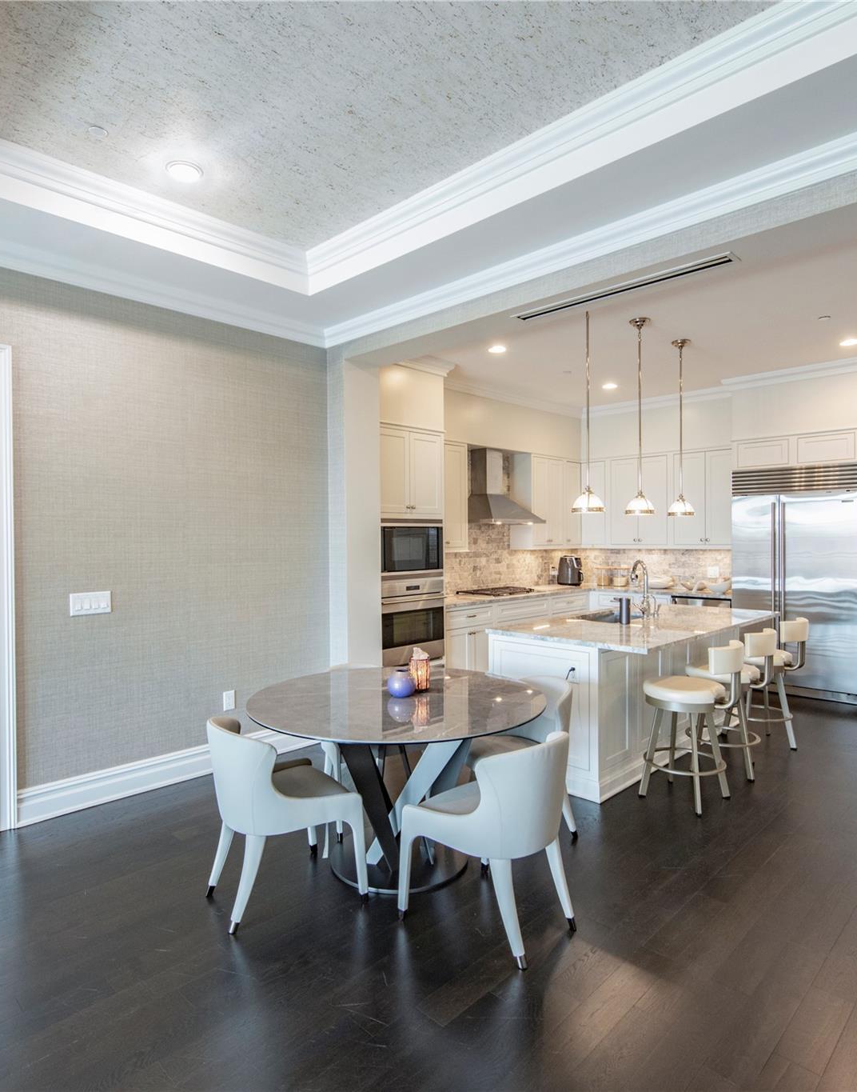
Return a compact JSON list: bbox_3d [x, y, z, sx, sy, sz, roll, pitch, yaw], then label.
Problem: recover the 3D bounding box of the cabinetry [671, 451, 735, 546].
[{"bbox_3d":[3.098,-0.518,6.995,0.750,1.030,0.330,1,1,44],"label":"cabinetry"}]

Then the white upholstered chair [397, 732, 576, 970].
[{"bbox_3d":[0.257,1.088,2.494,0.560,0.760,0.575,-1,1,-44],"label":"white upholstered chair"}]

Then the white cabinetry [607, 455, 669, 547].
[{"bbox_3d":[2.541,-0.524,7.529,0.770,1.030,0.330,1,1,44],"label":"white cabinetry"}]

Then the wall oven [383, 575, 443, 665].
[{"bbox_3d":[-0.317,0.640,5.618,0.610,0.725,0.760,0,1,44],"label":"wall oven"}]

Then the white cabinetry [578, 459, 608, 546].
[{"bbox_3d":[2.145,-0.507,7.919,0.360,1.040,0.350,0,1,44],"label":"white cabinetry"}]

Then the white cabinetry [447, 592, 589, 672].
[{"bbox_3d":[0.845,0.964,6.830,0.630,0.860,2.500,1,1,44],"label":"white cabinetry"}]

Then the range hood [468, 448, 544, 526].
[{"bbox_3d":[0.738,-0.623,6.785,0.610,0.800,0.920,0,1,44],"label":"range hood"}]

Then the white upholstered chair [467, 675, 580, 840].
[{"bbox_3d":[0.466,1.067,3.253,0.590,0.787,0.560,-1,1,-14],"label":"white upholstered chair"}]

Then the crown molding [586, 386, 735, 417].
[{"bbox_3d":[2.551,-1.612,7.198,1.880,0.110,0.110,1,1,44],"label":"crown molding"}]

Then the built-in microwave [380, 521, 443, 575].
[{"bbox_3d":[-0.303,0.025,5.606,0.480,0.450,0.755,0,1,44],"label":"built-in microwave"}]

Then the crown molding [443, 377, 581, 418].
[{"bbox_3d":[0.971,-1.585,6.882,0.085,0.105,2.720,0,1,44],"label":"crown molding"}]

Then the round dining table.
[{"bbox_3d":[-0.138,1.087,3.014,1.378,0.760,1.378,0,1,0],"label":"round dining table"}]

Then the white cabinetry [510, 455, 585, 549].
[{"bbox_3d":[1.430,-0.498,7.665,0.320,1.080,1.070,1,1,44],"label":"white cabinetry"}]

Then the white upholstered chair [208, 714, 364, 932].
[{"bbox_3d":[-0.618,1.089,2.687,0.570,0.760,0.560,-1,1,-35],"label":"white upholstered chair"}]

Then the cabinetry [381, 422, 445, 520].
[{"bbox_3d":[-0.364,-0.630,5.652,0.600,0.760,0.830,0,1,44],"label":"cabinetry"}]

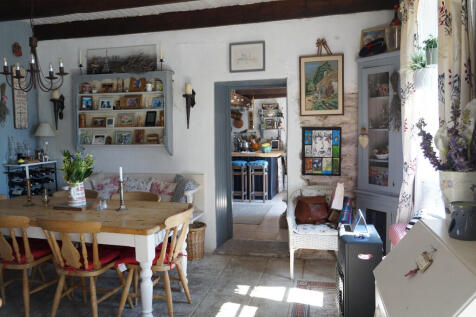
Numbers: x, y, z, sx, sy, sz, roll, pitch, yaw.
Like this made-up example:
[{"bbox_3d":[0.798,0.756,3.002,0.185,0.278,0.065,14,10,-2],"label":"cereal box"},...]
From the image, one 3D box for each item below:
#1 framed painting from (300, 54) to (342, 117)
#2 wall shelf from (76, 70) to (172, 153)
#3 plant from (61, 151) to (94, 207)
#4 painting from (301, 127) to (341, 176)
[{"bbox_3d":[0.903,-0.790,3.843,0.456,0.645,0.030,0,3,14],"label":"framed painting"},{"bbox_3d":[-1.405,-0.534,4.361,1.240,0.980,0.180,0,3,14],"label":"wall shelf"},{"bbox_3d":[-1.373,0.166,3.038,0.265,0.470,0.255,0,4,13],"label":"plant"},{"bbox_3d":[0.867,-0.072,3.685,0.395,0.500,0.030,0,4,13],"label":"painting"}]

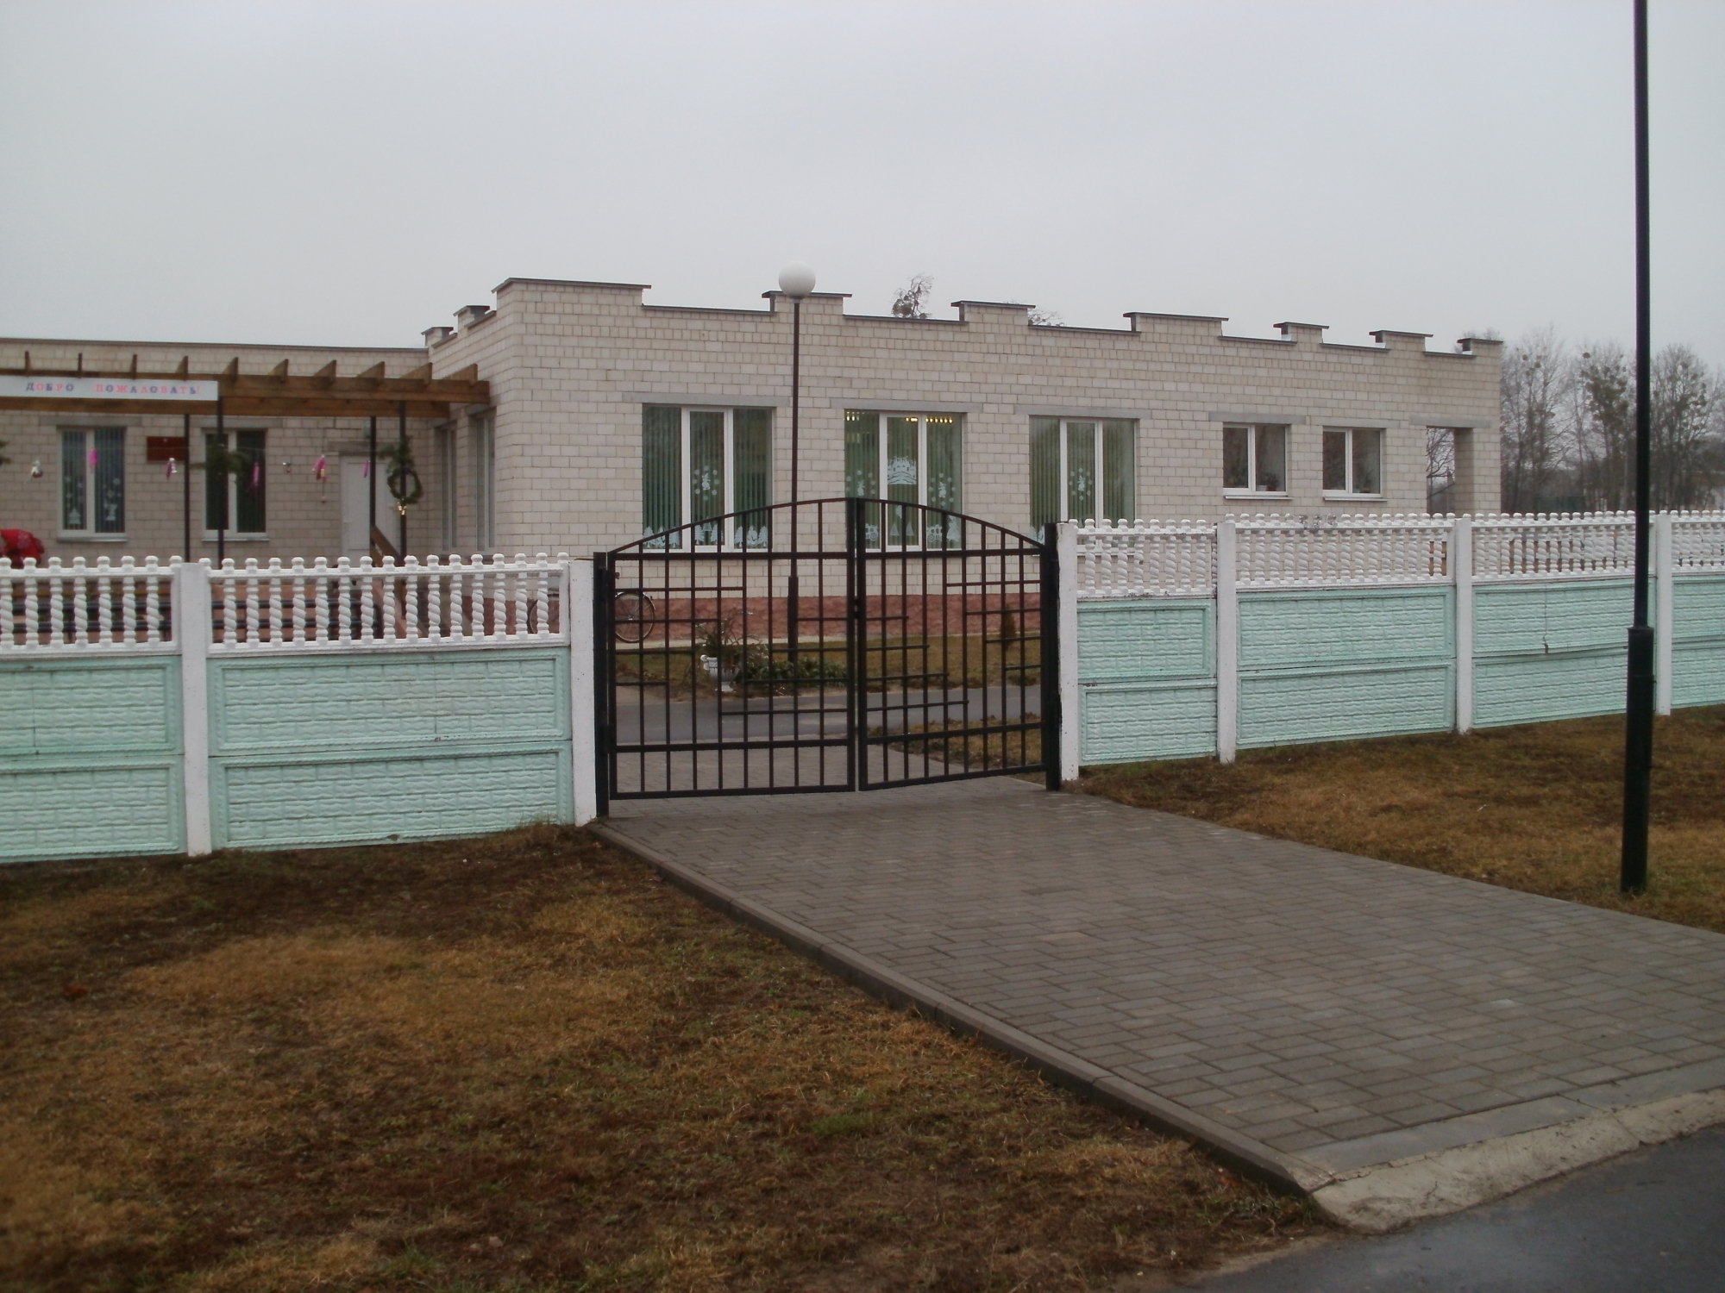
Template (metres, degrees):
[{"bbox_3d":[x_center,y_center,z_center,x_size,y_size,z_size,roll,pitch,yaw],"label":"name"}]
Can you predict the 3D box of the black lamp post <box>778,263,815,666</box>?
[{"bbox_3d":[-0.735,-1.965,19.700,0.400,4.500,0.400,0,1,0],"label":"black lamp post"}]

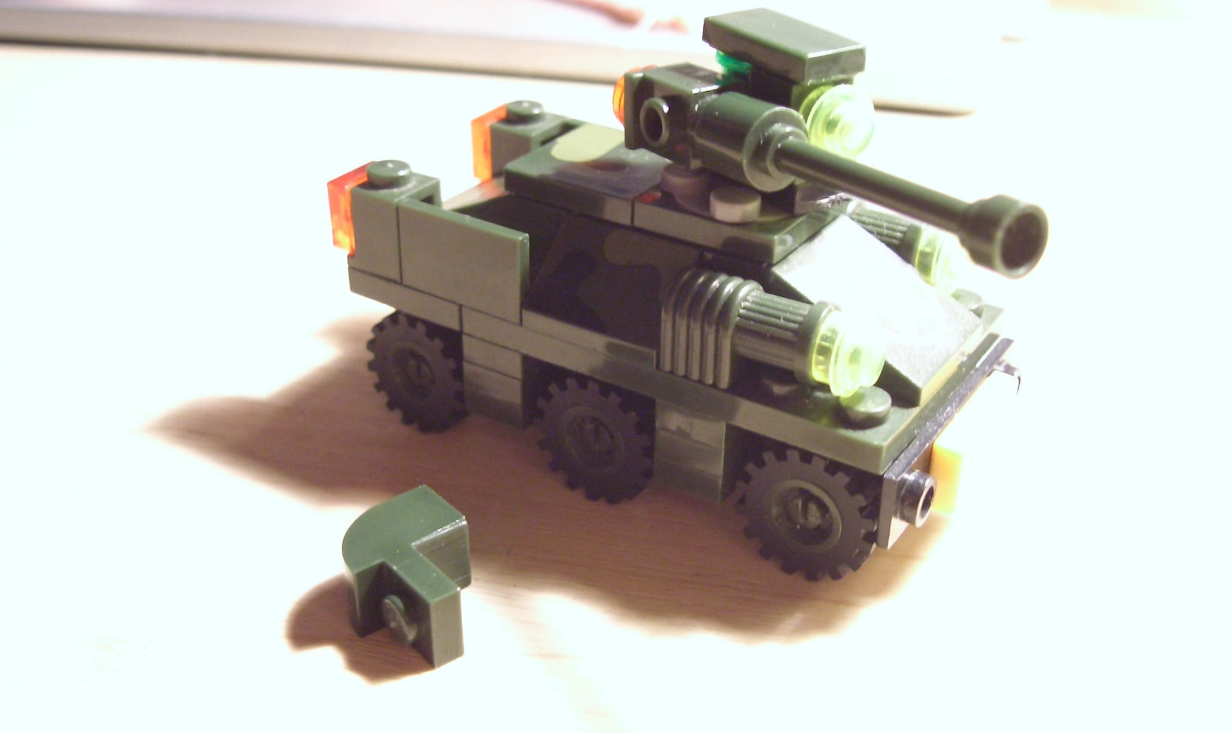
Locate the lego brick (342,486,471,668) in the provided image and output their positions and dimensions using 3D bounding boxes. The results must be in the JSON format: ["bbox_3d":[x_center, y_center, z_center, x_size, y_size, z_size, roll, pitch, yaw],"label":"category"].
[{"bbox_3d":[-0.019,0.020,0.131,0.013,0.008,0.016,-21,37,-34],"label":"lego brick"}]

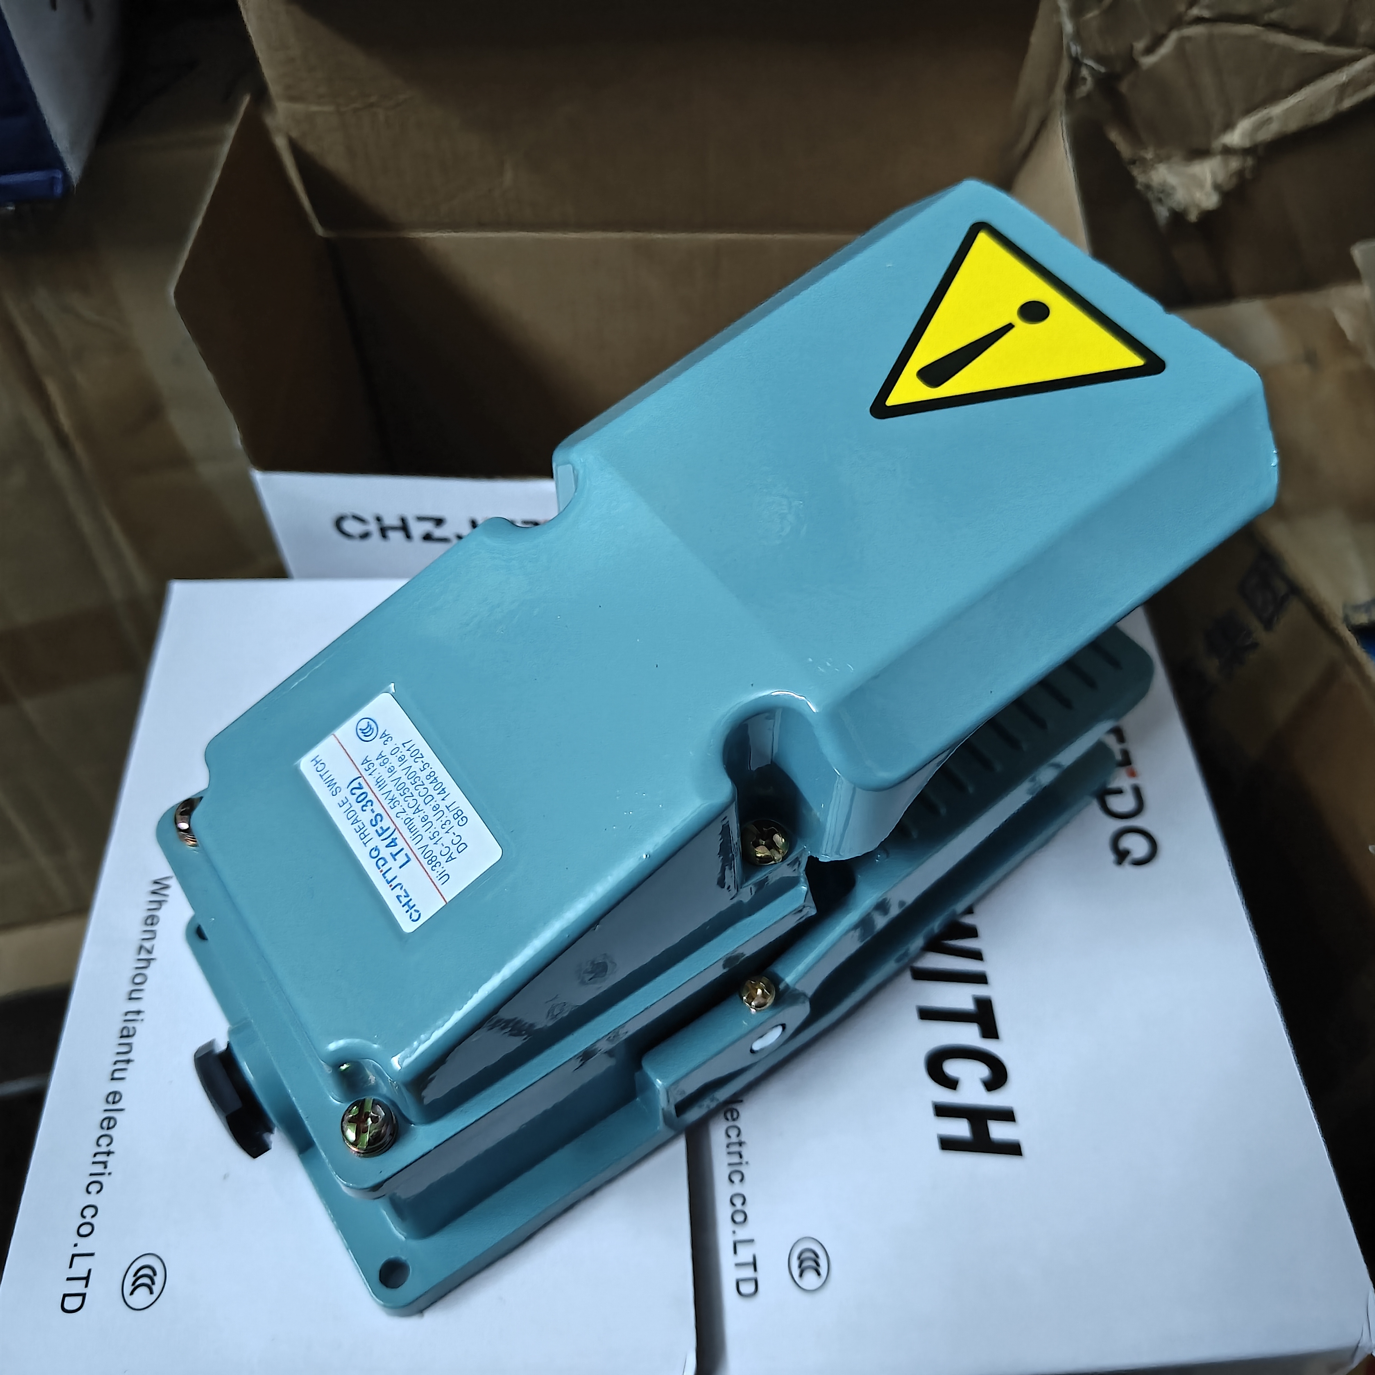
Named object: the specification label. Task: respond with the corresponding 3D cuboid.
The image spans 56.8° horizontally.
[{"bbox_3d":[-0.052,0.021,0.227,0.021,0.001,0.043,-40,61,-4],"label":"specification label"}]

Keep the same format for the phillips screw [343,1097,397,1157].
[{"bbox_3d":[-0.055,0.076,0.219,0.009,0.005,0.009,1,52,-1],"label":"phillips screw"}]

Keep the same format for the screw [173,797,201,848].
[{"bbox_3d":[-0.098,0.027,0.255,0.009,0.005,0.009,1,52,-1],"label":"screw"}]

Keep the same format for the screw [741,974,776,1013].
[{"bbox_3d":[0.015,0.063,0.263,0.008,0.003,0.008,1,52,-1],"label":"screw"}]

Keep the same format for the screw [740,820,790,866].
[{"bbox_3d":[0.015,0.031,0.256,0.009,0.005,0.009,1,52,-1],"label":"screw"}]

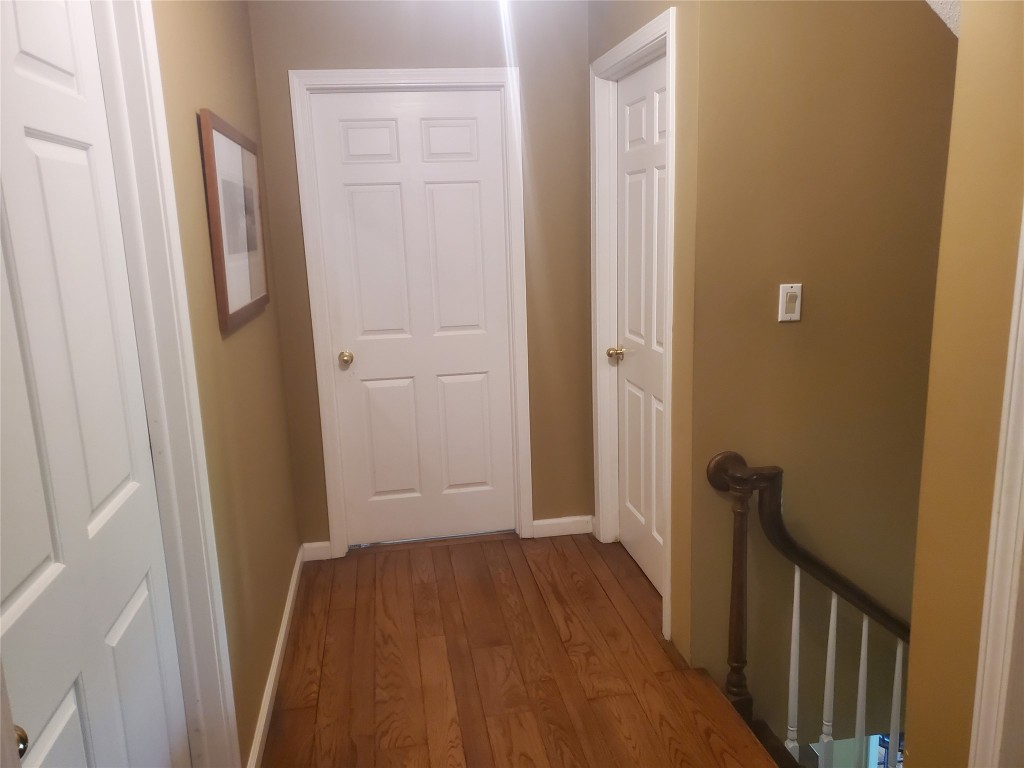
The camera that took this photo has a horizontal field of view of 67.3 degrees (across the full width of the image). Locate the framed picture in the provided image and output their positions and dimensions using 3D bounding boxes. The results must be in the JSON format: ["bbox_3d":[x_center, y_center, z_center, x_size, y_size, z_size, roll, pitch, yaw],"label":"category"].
[{"bbox_3d":[-0.863,-0.510,2.460,0.022,0.583,0.851,-2,12,-9],"label":"framed picture"}]

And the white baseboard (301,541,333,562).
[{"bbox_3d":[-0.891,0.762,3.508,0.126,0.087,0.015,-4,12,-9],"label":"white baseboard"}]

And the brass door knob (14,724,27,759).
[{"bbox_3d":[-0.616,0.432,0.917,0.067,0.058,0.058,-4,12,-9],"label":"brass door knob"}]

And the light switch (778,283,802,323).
[{"bbox_3d":[0.862,-0.250,2.373,0.071,0.114,0.012,-4,12,-9],"label":"light switch"}]

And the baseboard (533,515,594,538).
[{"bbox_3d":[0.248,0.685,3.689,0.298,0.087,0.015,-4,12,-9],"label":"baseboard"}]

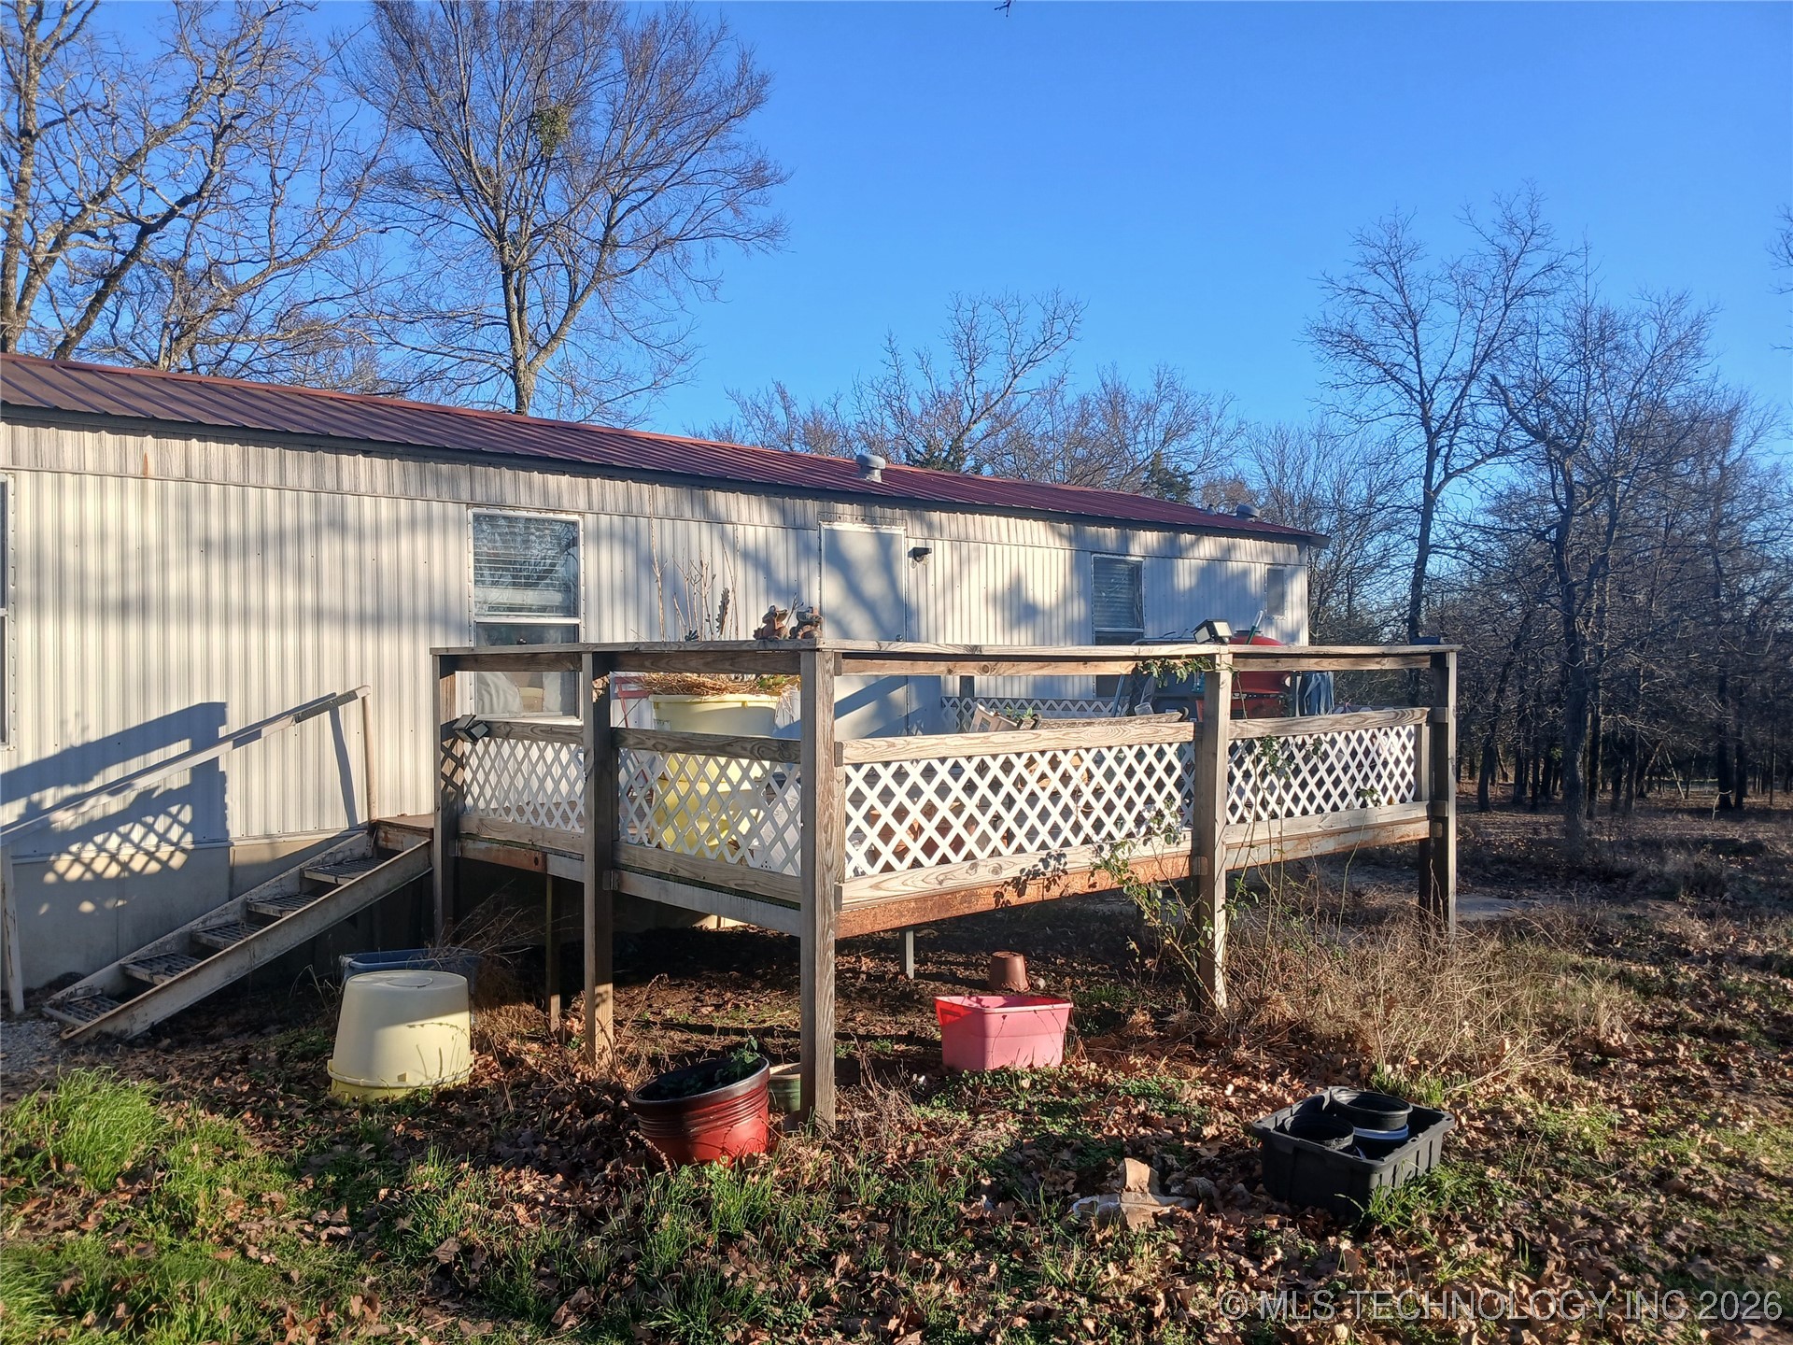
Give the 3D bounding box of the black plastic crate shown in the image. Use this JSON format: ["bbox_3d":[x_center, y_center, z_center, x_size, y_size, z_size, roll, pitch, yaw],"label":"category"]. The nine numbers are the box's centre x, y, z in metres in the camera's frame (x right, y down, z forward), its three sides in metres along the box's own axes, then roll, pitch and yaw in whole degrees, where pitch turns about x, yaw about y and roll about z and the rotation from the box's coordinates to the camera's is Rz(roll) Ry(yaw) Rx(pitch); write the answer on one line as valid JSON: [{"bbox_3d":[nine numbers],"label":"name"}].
[{"bbox_3d":[1.390,1.462,4.110,0.540,0.200,0.420,0,1,-45],"label":"black plastic crate"}]

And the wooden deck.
[{"bbox_3d":[-0.006,0.756,7.954,4.500,1.780,4.430,0,1,-39],"label":"wooden deck"}]

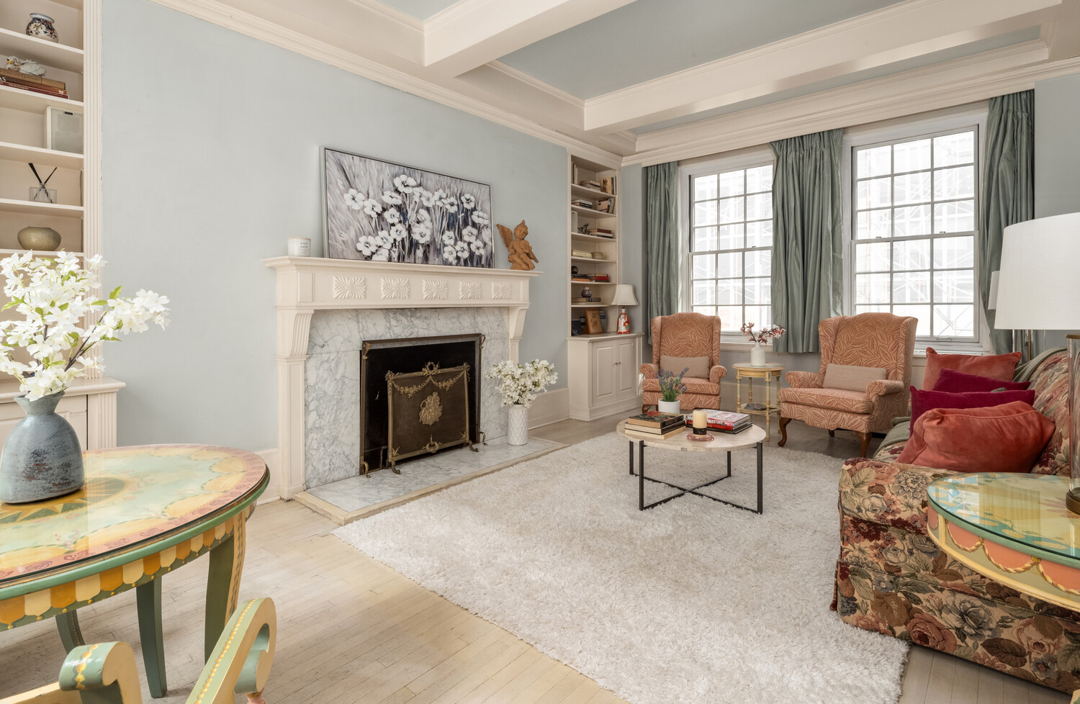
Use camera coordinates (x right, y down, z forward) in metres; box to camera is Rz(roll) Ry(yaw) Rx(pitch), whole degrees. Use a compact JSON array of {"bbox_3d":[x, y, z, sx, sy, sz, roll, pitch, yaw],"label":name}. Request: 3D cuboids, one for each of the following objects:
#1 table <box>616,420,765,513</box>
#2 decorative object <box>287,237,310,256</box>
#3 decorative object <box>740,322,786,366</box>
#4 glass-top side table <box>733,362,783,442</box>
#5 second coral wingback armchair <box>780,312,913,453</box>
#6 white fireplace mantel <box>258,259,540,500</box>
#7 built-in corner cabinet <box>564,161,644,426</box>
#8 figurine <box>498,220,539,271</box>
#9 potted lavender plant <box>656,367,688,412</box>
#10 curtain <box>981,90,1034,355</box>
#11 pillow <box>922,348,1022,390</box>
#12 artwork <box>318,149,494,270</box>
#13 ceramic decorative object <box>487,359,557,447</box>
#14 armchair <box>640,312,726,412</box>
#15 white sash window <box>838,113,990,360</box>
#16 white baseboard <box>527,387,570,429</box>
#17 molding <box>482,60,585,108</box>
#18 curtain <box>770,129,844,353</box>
[{"bbox_3d":[0.900,0.654,3.100,0.890,0.410,0.890,0,3,0],"label":"table"},{"bbox_3d":[-1.454,-0.618,3.071,0.122,0.130,0.122,2,4,42],"label":"decorative object"},{"bbox_3d":[1.962,-0.062,4.500,0.380,0.380,0.250,0,4,0],"label":"decorative object"},{"bbox_3d":[1.940,0.435,4.510,0.467,0.615,0.467,-2,4,-24],"label":"glass-top side table"},{"bbox_3d":[2.500,0.239,4.190,0.820,1.070,0.760,-3,5,-39],"label":"second coral wingback armchair"},{"bbox_3d":[-0.803,0.105,3.700,0.340,1.430,2.090,3,5,41],"label":"white fireplace mantel"},{"bbox_3d":[0.612,-0.714,5.586,0.500,2.730,1.000,2,4,43],"label":"built-in corner cabinet"},{"bbox_3d":[-0.183,-0.905,4.380,0.330,0.440,0.220,-2,5,-30],"label":"figurine"},{"bbox_3d":[0.878,0.252,3.400,0.200,0.320,0.180,0,4,0],"label":"potted lavender plant"},{"bbox_3d":[3.662,-0.970,4.000,0.310,2.080,0.140,2,4,37],"label":"curtain"},{"bbox_3d":[2.610,0.193,3.090,0.440,0.430,0.160,3,-10,41],"label":"pillow"},{"bbox_3d":[-0.897,-0.996,3.804,0.060,0.760,1.489,-7,-4,43],"label":"artwork"},{"bbox_3d":[-0.146,0.405,4.080,0.540,0.680,0.440,0,4,0],"label":"ceramic decorative object"},{"bbox_3d":[1.428,0.151,5.033,0.760,1.070,0.820,1,3,20],"label":"armchair"},{"bbox_3d":[3.213,-0.994,4.417,1.055,1.953,0.150,2,3,42],"label":"white sash window"},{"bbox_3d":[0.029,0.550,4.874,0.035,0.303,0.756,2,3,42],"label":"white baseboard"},{"bbox_3d":[-0.030,-2.349,4.394,0.080,0.095,1.453,2,4,43],"label":"molding"},{"bbox_3d":[2.539,-1.027,4.866,0.640,2.080,0.130,2,4,37],"label":"curtain"}]

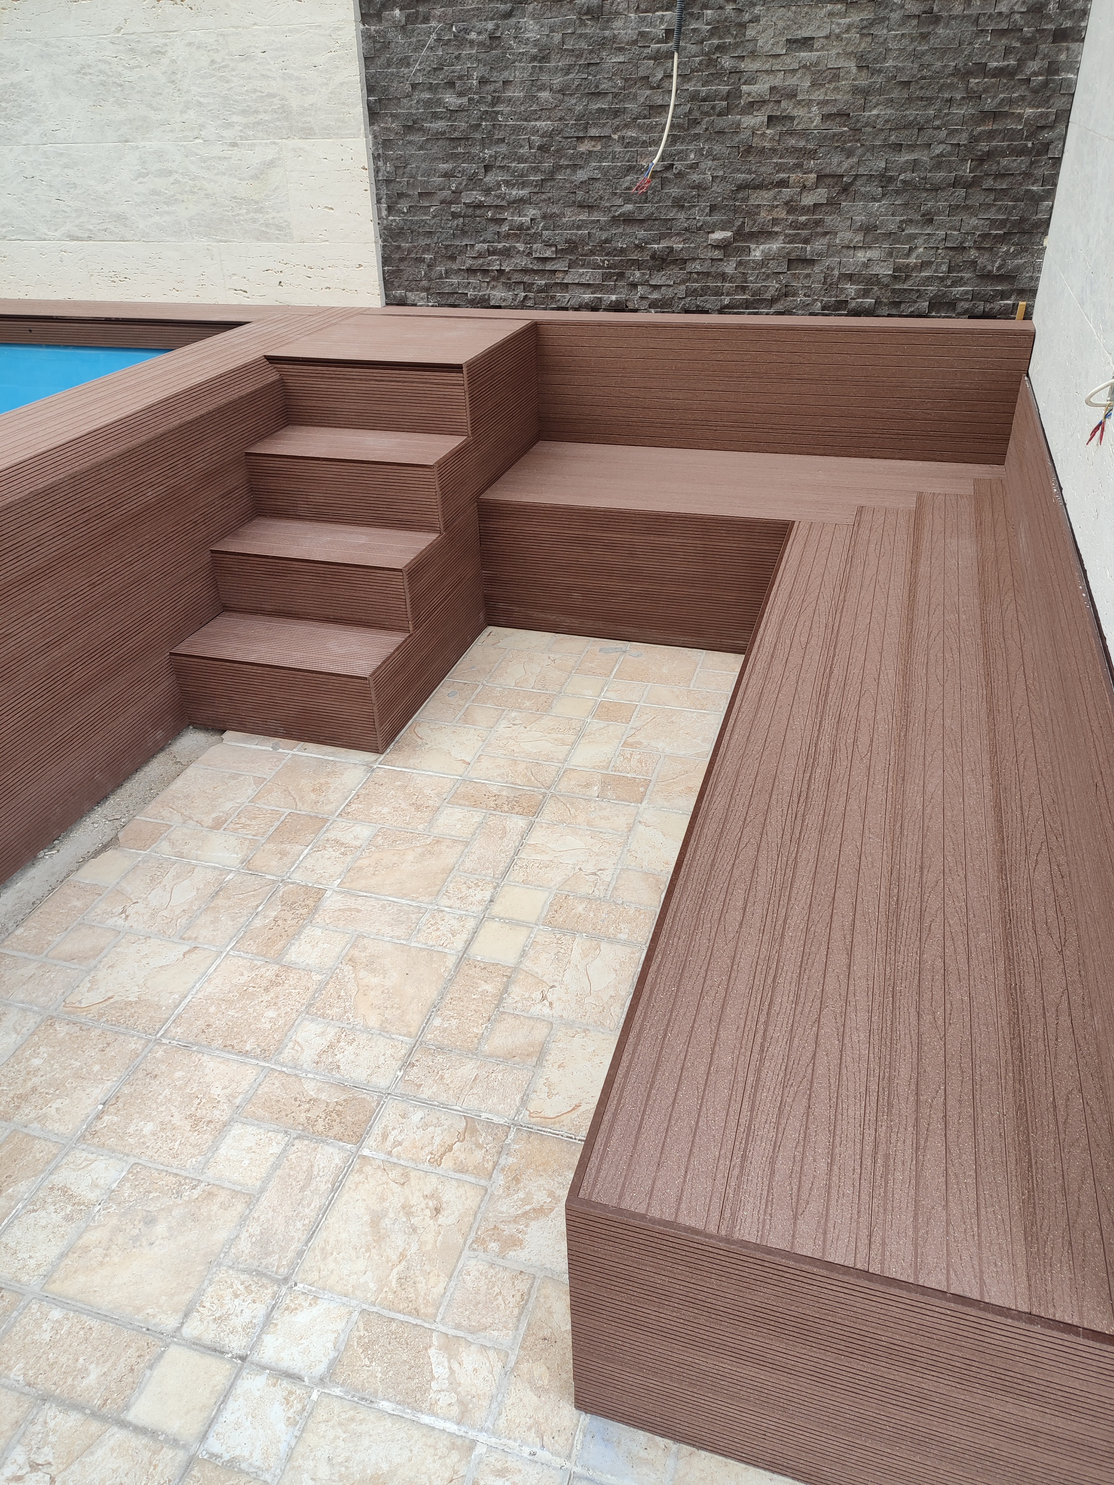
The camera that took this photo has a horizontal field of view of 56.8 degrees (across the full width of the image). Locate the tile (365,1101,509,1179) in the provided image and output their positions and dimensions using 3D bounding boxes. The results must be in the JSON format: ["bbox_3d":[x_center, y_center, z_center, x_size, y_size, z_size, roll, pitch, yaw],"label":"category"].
[{"bbox_3d":[-0.192,0.640,1.652,0.211,0.013,0.102,8,34,16],"label":"tile"}]

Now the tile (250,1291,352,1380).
[{"bbox_3d":[-0.343,0.802,1.393,0.097,0.014,0.100,7,34,16],"label":"tile"}]

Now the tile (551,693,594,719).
[{"bbox_3d":[0.044,-0.090,2.779,0.095,0.014,0.107,7,34,16],"label":"tile"}]

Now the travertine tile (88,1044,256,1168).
[{"bbox_3d":[-0.635,0.605,1.717,0.205,0.012,0.197,7,34,16],"label":"travertine tile"}]

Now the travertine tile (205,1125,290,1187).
[{"bbox_3d":[-0.491,0.660,1.640,0.103,0.013,0.099,8,34,16],"label":"travertine tile"}]

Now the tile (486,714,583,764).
[{"bbox_3d":[-0.057,-0.011,2.675,0.218,0.013,0.211,8,34,16],"label":"tile"}]

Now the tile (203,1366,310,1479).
[{"bbox_3d":[-0.376,0.859,1.300,0.099,0.012,0.104,7,34,16],"label":"tile"}]

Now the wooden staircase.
[{"bbox_3d":[-0.529,-0.692,3.025,0.572,0.795,1.347,8,34,16],"label":"wooden staircase"}]

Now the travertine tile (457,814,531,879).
[{"bbox_3d":[-0.137,0.233,2.280,0.098,0.014,0.214,7,34,16],"label":"travertine tile"}]

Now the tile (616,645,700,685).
[{"bbox_3d":[0.292,-0.217,2.963,0.218,0.012,0.216,8,34,15],"label":"tile"}]

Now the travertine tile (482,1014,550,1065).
[{"bbox_3d":[-0.070,0.522,1.803,0.094,0.012,0.094,7,34,16],"label":"travertine tile"}]

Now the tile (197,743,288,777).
[{"bbox_3d":[-0.804,0.050,2.626,0.228,0.013,0.117,8,34,16],"label":"tile"}]

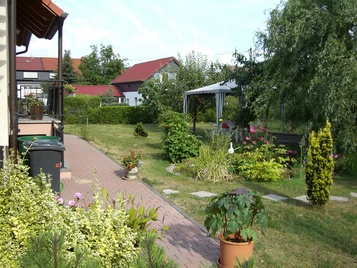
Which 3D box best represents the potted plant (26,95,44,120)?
[{"bbox_3d":[-3.721,-0.690,10.200,0.460,0.660,0.440,2,5,0],"label":"potted plant"}]

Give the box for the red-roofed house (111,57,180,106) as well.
[{"bbox_3d":[-4.572,-8.390,68.285,9.560,8.360,15.750,-2,5,-27],"label":"red-roofed house"}]

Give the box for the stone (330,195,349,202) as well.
[{"bbox_3d":[3.114,1.275,7.628,0.370,0.050,0.360,3,5,10],"label":"stone"}]

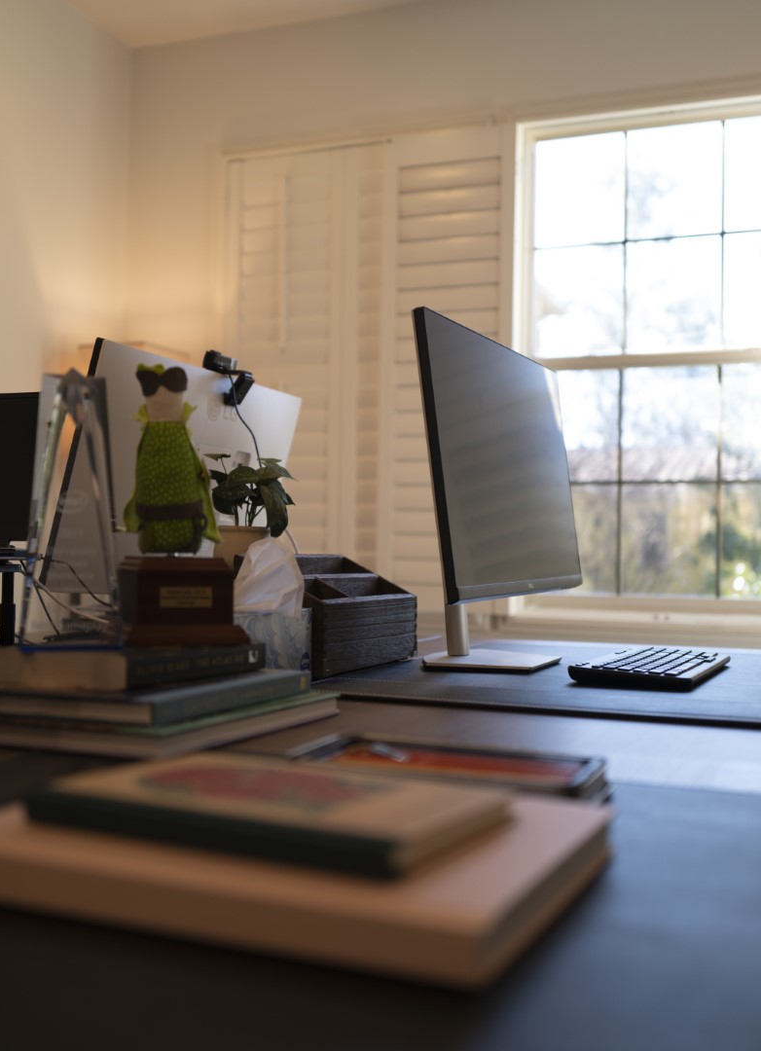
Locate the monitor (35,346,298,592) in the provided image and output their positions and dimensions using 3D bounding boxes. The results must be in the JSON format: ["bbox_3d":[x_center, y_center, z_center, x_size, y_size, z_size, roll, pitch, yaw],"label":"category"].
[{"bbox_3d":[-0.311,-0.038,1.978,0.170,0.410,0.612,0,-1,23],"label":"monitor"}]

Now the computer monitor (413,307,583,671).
[{"bbox_3d":[0.170,-0.029,1.756,0.180,0.460,0.612,0,-1,23],"label":"computer monitor"}]

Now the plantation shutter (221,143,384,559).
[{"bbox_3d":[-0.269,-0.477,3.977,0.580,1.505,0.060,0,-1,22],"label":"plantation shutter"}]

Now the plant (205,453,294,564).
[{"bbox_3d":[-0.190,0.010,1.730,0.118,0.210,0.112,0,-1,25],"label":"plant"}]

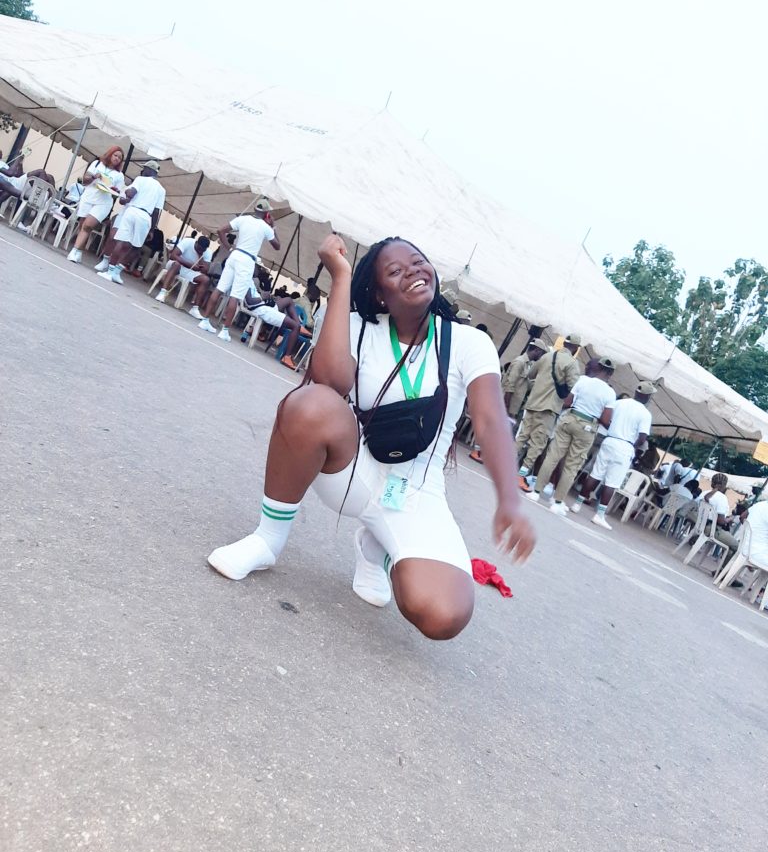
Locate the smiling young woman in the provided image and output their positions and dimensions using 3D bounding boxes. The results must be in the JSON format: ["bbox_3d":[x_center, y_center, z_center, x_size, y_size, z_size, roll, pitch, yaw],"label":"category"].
[{"bbox_3d":[0.096,0.070,2.069,0.775,0.993,0.616,26,6,14],"label":"smiling young woman"}]

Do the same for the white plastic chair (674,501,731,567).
[{"bbox_3d":[4.006,1.363,9.377,0.500,0.820,0.480,24,6,-2],"label":"white plastic chair"}]

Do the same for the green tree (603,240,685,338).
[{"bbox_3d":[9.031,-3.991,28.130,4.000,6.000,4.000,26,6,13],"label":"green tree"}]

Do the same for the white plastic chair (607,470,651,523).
[{"bbox_3d":[3.828,1.050,12.023,0.460,0.810,0.530,29,6,34],"label":"white plastic chair"}]

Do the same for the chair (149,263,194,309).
[{"bbox_3d":[-3.138,-2.275,11.647,0.520,0.820,0.540,24,5,-10],"label":"chair"}]

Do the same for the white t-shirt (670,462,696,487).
[{"bbox_3d":[4.890,0.916,12.609,0.320,0.550,0.460,24,6,-4],"label":"white t-shirt"}]

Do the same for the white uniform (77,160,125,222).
[{"bbox_3d":[-3.963,-3.278,10.750,0.510,0.790,0.340,22,6,-33],"label":"white uniform"}]

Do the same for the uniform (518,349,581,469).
[{"bbox_3d":[1.894,-0.200,8.800,0.580,1.400,0.420,28,7,32],"label":"uniform"}]

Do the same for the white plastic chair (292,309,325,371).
[{"bbox_3d":[-0.861,-1.086,10.175,0.500,0.820,0.480,20,8,-35],"label":"white plastic chair"}]

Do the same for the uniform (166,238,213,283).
[{"bbox_3d":[-2.927,-2.512,11.460,0.580,0.630,0.580,22,6,-28],"label":"uniform"}]

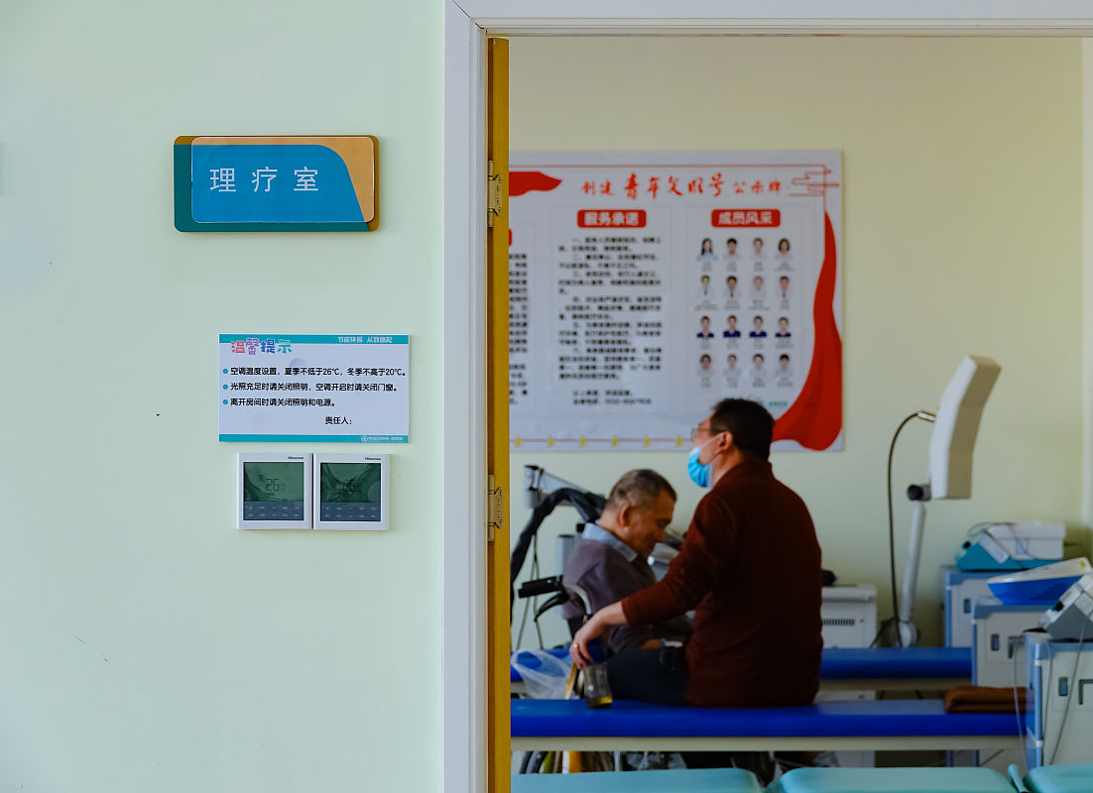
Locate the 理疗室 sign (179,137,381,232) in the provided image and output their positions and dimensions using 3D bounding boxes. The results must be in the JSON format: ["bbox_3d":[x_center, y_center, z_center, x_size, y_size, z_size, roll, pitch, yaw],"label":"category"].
[{"bbox_3d":[-0.426,-0.336,6.420,0.322,0.152,0.022,0,1,0],"label":"理疗室 sign"}]

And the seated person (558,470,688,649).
[{"bbox_3d":[0.410,0.770,11.650,0.780,1.150,0.520,0,1,13],"label":"seated person"}]

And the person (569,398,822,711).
[{"bbox_3d":[0.420,0.700,11.030,0.680,1.380,0.550,1,1,38],"label":"person"}]

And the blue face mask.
[{"bbox_3d":[0.417,0.189,11.000,0.085,0.118,0.130,0,1,16],"label":"blue face mask"}]

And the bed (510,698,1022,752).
[{"bbox_3d":[0.700,1.150,10.930,1.900,0.650,0.620,0,1,-3],"label":"bed"}]

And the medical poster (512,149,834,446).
[{"bbox_3d":[0.221,-0.313,13.450,1.520,1.000,0.012,0,1,0],"label":"medical poster"}]

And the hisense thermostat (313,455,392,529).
[{"bbox_3d":[-0.306,0.151,6.420,0.120,0.121,0.018,0,1,0],"label":"hisense thermostat"}]

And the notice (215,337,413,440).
[{"bbox_3d":[-0.367,-0.012,6.430,0.300,0.171,0.007,0,1,0],"label":"notice"}]

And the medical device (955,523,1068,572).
[{"bbox_3d":[1.500,0.486,13.150,0.355,0.165,0.300,0,1,0],"label":"medical device"}]

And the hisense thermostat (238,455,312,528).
[{"bbox_3d":[-0.428,0.150,6.420,0.120,0.121,0.018,0,1,0],"label":"hisense thermostat"}]

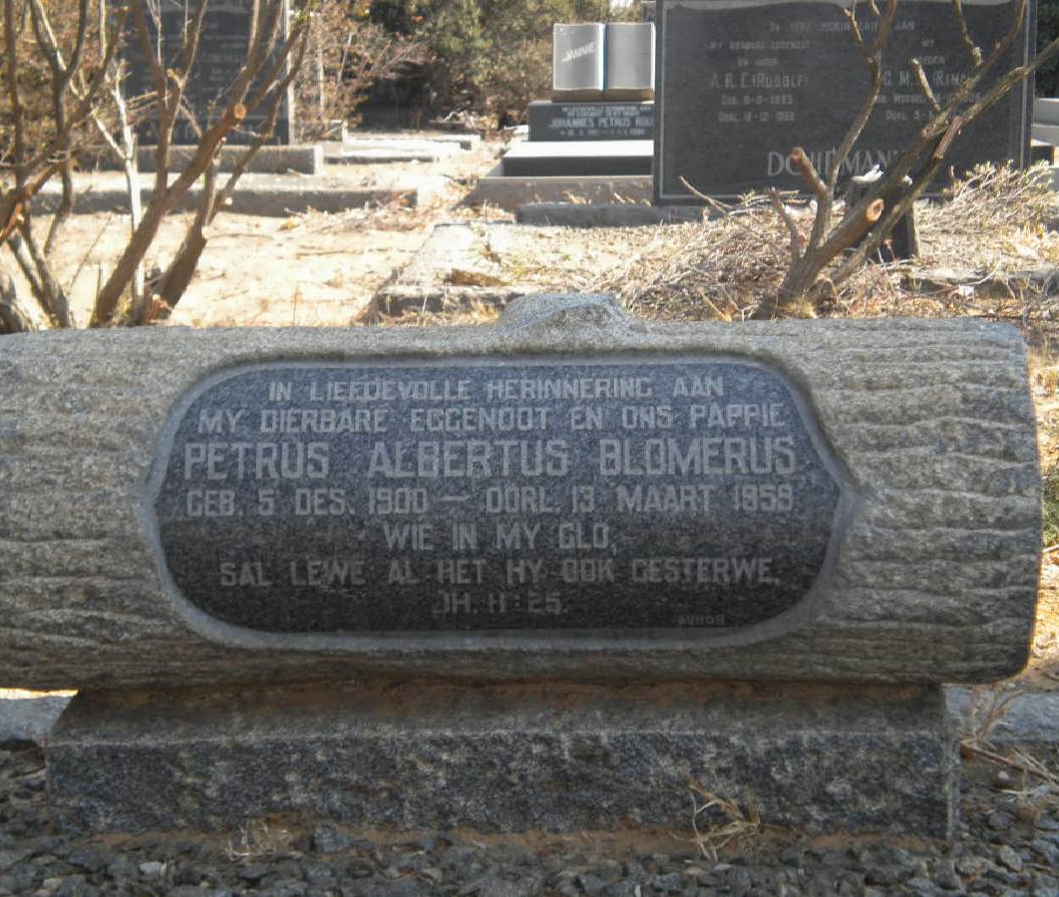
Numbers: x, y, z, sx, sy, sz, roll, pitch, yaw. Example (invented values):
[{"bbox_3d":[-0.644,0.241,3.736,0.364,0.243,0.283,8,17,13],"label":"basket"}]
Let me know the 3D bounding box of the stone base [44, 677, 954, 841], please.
[{"bbox_3d":[-0.027,0.290,2.572,0.935,0.155,0.340,0,11,1],"label":"stone base"}]

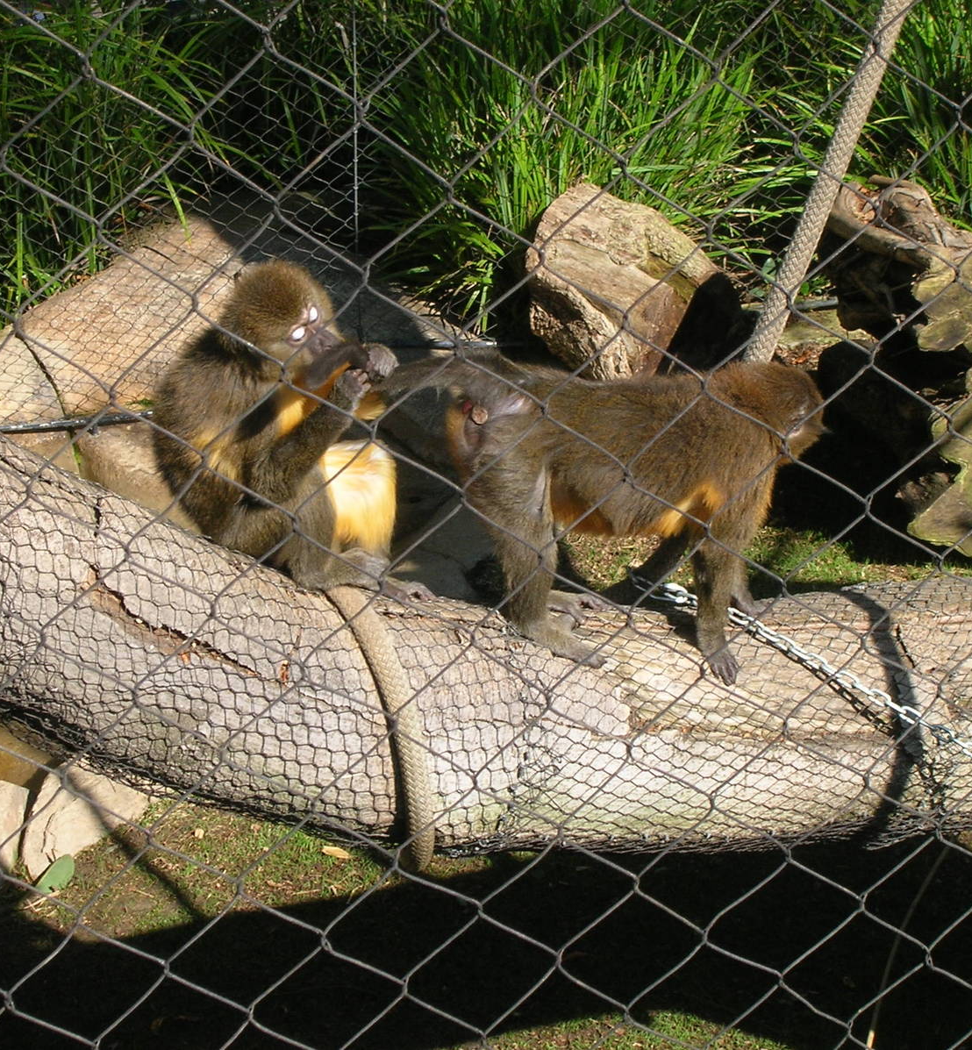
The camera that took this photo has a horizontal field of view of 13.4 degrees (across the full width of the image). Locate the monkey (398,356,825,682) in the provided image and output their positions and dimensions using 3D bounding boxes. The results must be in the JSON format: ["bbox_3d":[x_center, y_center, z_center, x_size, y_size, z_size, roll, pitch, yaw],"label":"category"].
[{"bbox_3d":[0.165,-0.011,5.080,0.490,0.370,0.180,-3,28,-6],"label":"monkey"}]

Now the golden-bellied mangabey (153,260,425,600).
[{"bbox_3d":[-0.248,-0.113,5.120,0.290,0.390,0.220,11,30,19],"label":"golden-bellied mangabey"}]

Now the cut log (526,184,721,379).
[{"bbox_3d":[0.229,-0.373,6.550,0.280,0.240,0.230,22,35,34],"label":"cut log"}]

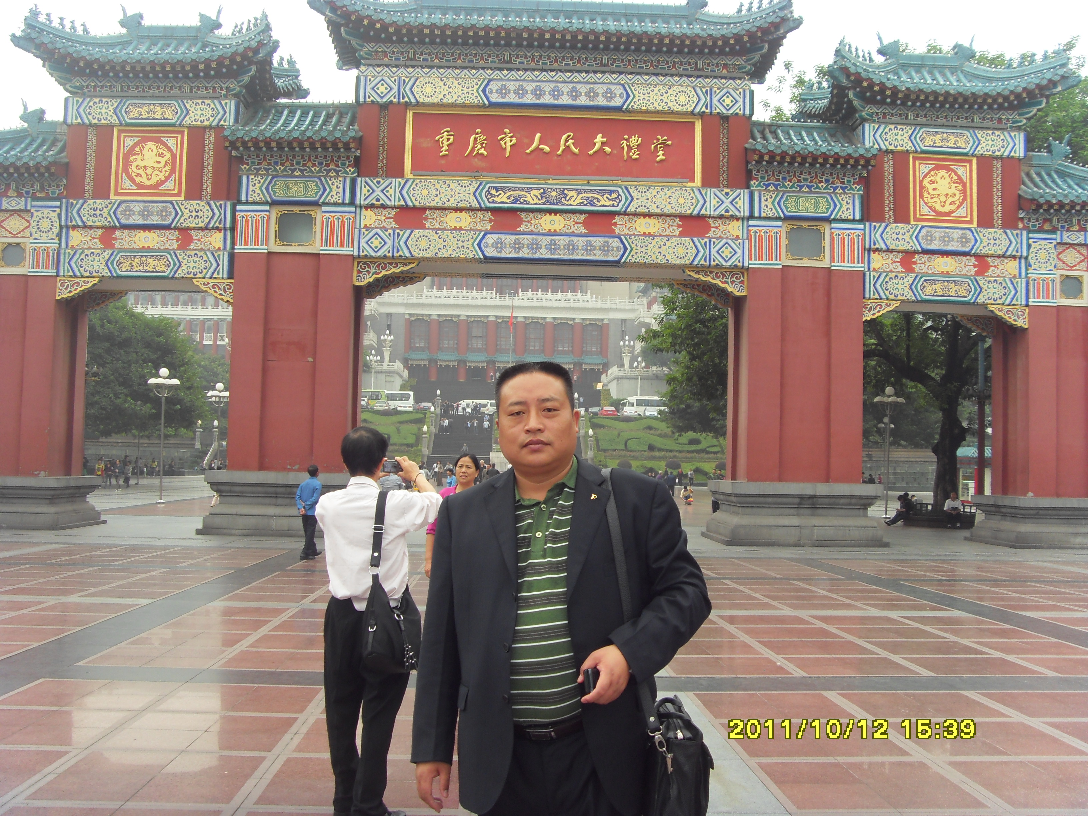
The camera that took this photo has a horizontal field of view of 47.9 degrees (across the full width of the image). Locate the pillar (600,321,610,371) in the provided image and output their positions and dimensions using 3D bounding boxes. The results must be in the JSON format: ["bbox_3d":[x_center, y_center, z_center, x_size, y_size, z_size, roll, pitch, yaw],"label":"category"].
[{"bbox_3d":[10.025,-9.076,201.354,1.450,10.600,1.450,1,-3,-2],"label":"pillar"}]

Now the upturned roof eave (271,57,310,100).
[{"bbox_3d":[-6.978,-9.028,33.600,1.150,1.150,1.200,1,-3,-2],"label":"upturned roof eave"}]

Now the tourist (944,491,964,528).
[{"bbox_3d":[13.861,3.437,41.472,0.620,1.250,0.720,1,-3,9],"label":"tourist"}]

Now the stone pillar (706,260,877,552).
[{"bbox_3d":[6.175,0.036,30.596,3.855,6.613,3.825,1,-3,-2],"label":"stone pillar"}]

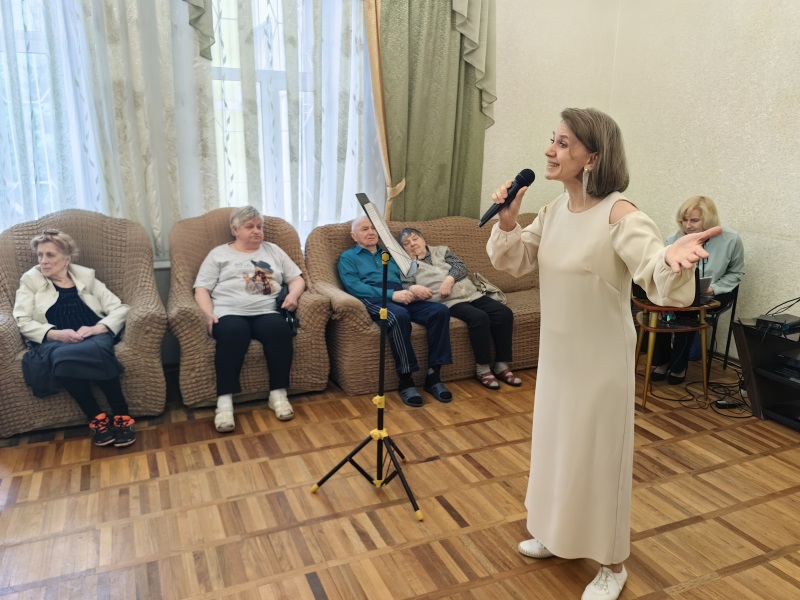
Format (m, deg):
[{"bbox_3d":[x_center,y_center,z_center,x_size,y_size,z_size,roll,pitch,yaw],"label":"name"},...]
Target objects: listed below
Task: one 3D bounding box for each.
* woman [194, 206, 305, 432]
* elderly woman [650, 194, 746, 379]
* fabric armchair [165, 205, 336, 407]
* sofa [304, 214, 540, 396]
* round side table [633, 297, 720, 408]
[{"bbox_3d":[-0.873,0.047,3.737,0.619,1.125,0.906,-3,14,-18],"label":"woman"},{"bbox_3d":[2.047,-0.080,4.312,0.528,1.238,0.619,13,18,39],"label":"elderly woman"},{"bbox_3d":[-1.009,-0.013,4.018,0.951,1.102,0.861,-5,15,-24],"label":"fabric armchair"},{"bbox_3d":[0.531,-0.080,4.640,2.363,1.012,0.936,-5,15,-24],"label":"sofa"},{"bbox_3d":[1.683,0.301,3.987,0.566,0.634,0.566,13,18,39],"label":"round side table"}]

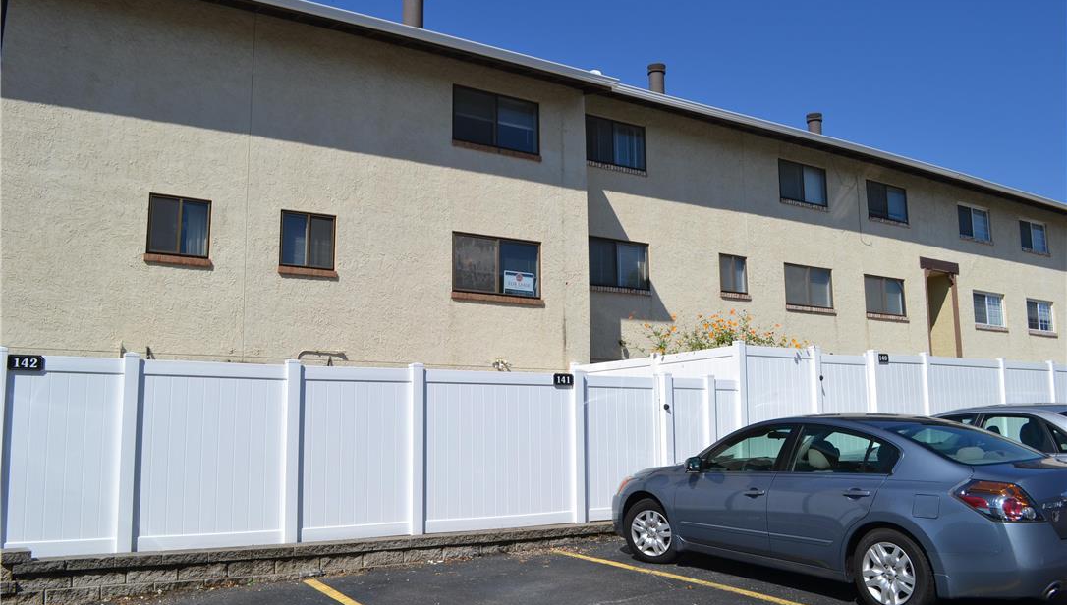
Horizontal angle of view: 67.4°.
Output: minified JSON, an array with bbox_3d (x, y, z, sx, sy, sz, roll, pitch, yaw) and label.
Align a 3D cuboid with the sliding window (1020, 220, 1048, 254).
[{"bbox_3d":[16.947,-2.199,27.103,1.781,0.983,0.100,4,-9,-32],"label":"sliding window"}]

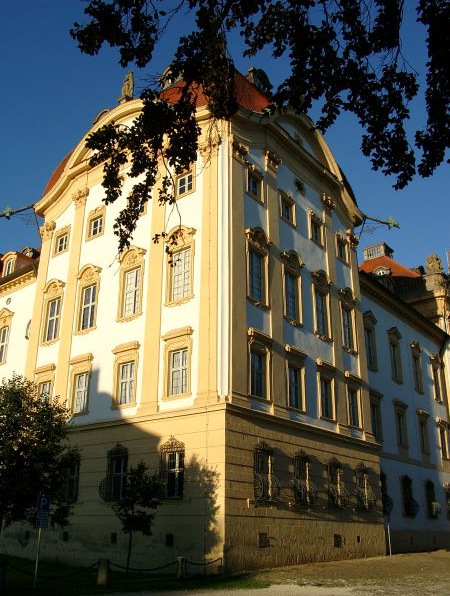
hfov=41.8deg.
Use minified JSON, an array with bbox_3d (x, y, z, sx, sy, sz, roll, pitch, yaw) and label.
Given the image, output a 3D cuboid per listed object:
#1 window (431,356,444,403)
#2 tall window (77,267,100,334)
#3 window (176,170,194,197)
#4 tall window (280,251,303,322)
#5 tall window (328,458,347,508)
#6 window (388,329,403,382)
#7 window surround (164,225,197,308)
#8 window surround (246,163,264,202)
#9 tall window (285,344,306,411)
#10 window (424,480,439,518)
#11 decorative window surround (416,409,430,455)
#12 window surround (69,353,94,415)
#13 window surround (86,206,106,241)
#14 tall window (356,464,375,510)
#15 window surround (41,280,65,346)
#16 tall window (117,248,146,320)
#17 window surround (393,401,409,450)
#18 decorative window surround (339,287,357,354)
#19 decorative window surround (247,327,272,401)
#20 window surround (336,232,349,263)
[{"bbox_3d":[19.950,7.448,55.614,0.350,4.400,1.800,-16,-27,34],"label":"window"},{"bbox_3d":[-7.761,0.062,33.663,2.150,4.150,0.400,-17,-27,38],"label":"tall window"},{"bbox_3d":[-2.326,-6.509,33.709,1.150,1.300,0.250,-16,-27,34],"label":"window"},{"bbox_3d":[3.790,-0.539,32.924,0.289,3.900,1.781,-16,-27,36],"label":"tall window"},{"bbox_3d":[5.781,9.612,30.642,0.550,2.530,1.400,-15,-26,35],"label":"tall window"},{"bbox_3d":[13.955,4.503,48.239,0.450,4.750,2.150,-16,-27,34],"label":"window"},{"bbox_3d":[-2.758,-2.010,36.858,2.532,5.063,0.413,-17,-28,36],"label":"window surround"},{"bbox_3d":[1.942,-7.505,39.117,0.310,2.428,1.963,-16,-27,35],"label":"window surround"},{"bbox_3d":[3.604,4.214,29.915,0.400,3.150,2.200,-15,-26,35],"label":"tall window"},{"bbox_3d":[16.226,15.793,46.156,0.385,2.744,1.444,-16,-27,36],"label":"window"},{"bbox_3d":[16.247,11.011,48.074,0.289,3.226,1.685,-16,-27,36],"label":"decorative window surround"},{"bbox_3d":[-8.148,4.911,33.001,1.830,3.226,0.337,-16,-27,36],"label":"window surround"},{"bbox_3d":[-7.694,-4.538,35.517,1.800,2.130,0.300,-17,-27,38],"label":"window surround"},{"bbox_3d":[8.050,10.956,34.141,0.481,2.600,1.348,-16,-27,36],"label":"tall window"},{"bbox_3d":[-11.107,0.787,37.872,2.150,4.500,0.450,-16,-27,34],"label":"window surround"},{"bbox_3d":[-4.900,-0.822,31.373,2.150,4.200,0.400,-17,-27,38],"label":"tall window"},{"bbox_3d":[13.450,9.730,44.853,0.289,3.419,1.830,-16,-27,36],"label":"window surround"},{"bbox_3d":[9.484,1.659,45.683,0.413,5.115,2.428,-16,-27,35],"label":"decorative window surround"},{"bbox_3d":[1.859,3.472,30.280,0.450,3.500,2.150,-16,-27,34],"label":"decorative window surround"},{"bbox_3d":[9.462,-3.894,47.940,0.310,2.428,1.963,-16,-27,35],"label":"window surround"}]

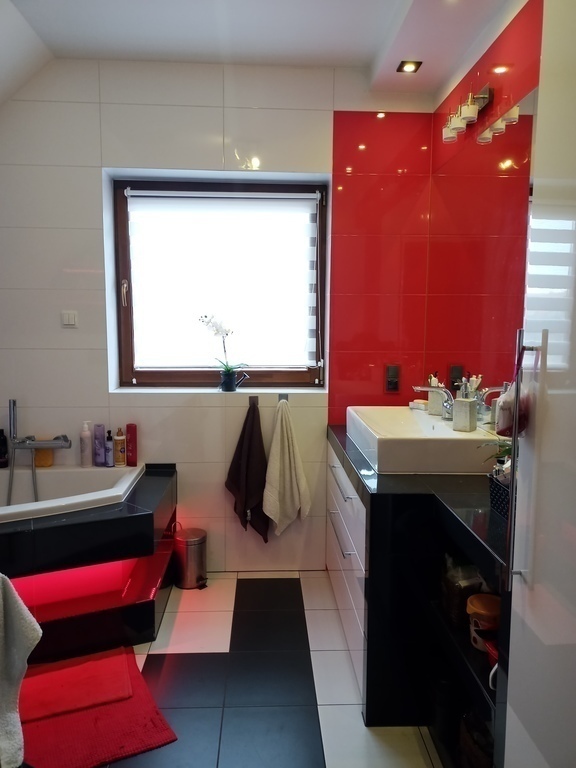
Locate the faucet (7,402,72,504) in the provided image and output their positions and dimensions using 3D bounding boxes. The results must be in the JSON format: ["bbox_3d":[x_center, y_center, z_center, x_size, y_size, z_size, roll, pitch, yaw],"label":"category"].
[{"bbox_3d":[-1.248,0.346,3.105,0.310,0.532,0.158,0,7,-3],"label":"faucet"}]

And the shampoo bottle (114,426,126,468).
[{"bbox_3d":[-0.854,0.328,3.171,0.057,0.200,0.051,0,7,-3],"label":"shampoo bottle"}]

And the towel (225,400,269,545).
[{"bbox_3d":[-0.208,0.457,3.208,0.234,0.739,0.099,0,7,-3],"label":"towel"}]

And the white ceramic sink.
[{"bbox_3d":[0.522,0.218,2.594,0.433,0.135,0.701,0,7,-3],"label":"white ceramic sink"}]

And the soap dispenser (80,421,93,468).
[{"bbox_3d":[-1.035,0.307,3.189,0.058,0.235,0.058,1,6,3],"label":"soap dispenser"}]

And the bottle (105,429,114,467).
[{"bbox_3d":[-0.916,0.330,3.200,0.042,0.188,0.042,0,6,-3],"label":"bottle"}]

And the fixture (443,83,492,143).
[{"bbox_3d":[0.702,-1.070,2.453,0.112,0.155,0.328,0,6,-3],"label":"fixture"}]

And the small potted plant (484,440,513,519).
[{"bbox_3d":[0.654,0.275,1.809,0.148,0.222,0.148,0,7,-3],"label":"small potted plant"}]

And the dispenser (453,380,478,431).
[{"bbox_3d":[0.686,0.086,2.407,0.072,0.190,0.066,5,8,37],"label":"dispenser"}]

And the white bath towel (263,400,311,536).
[{"bbox_3d":[-0.003,0.436,3.215,0.248,0.719,0.099,0,7,-3],"label":"white bath towel"}]

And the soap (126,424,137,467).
[{"bbox_3d":[-0.805,0.313,3.208,0.055,0.222,0.040,1,6,3],"label":"soap"}]

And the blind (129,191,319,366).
[{"bbox_3d":[-0.343,-0.546,3.359,1.030,0.950,0.050,0,6,-3],"label":"blind"}]

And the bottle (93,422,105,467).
[{"bbox_3d":[-0.969,0.313,3.201,0.055,0.222,0.040,0,6,-3],"label":"bottle"}]

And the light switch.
[{"bbox_3d":[-1.093,-0.322,3.111,0.085,0.087,0.013,0,7,-3],"label":"light switch"}]

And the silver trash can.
[{"bbox_3d":[-0.485,0.894,3.172,0.200,0.255,0.168,6,8,42],"label":"silver trash can"}]

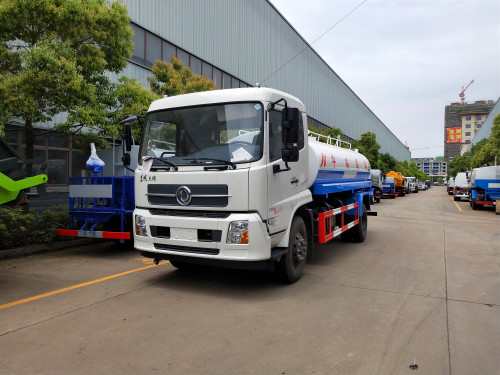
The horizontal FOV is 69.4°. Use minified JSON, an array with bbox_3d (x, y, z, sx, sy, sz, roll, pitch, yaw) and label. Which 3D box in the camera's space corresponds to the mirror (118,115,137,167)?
[{"bbox_3d":[-1.928,-0.718,5.749,0.270,0.820,0.210,1,1,28],"label":"mirror"}]

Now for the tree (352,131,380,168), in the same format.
[{"bbox_3d":[14.500,-2.940,45.000,4.100,8.300,4.100,1,1,28],"label":"tree"}]

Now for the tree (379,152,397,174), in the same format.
[{"bbox_3d":[23.600,-2.430,62.000,3.900,7.100,3.900,1,1,28],"label":"tree"}]

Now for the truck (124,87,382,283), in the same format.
[{"bbox_3d":[1.058,-0.049,8.506,2.600,3.020,8.300,1,1,28],"label":"truck"}]

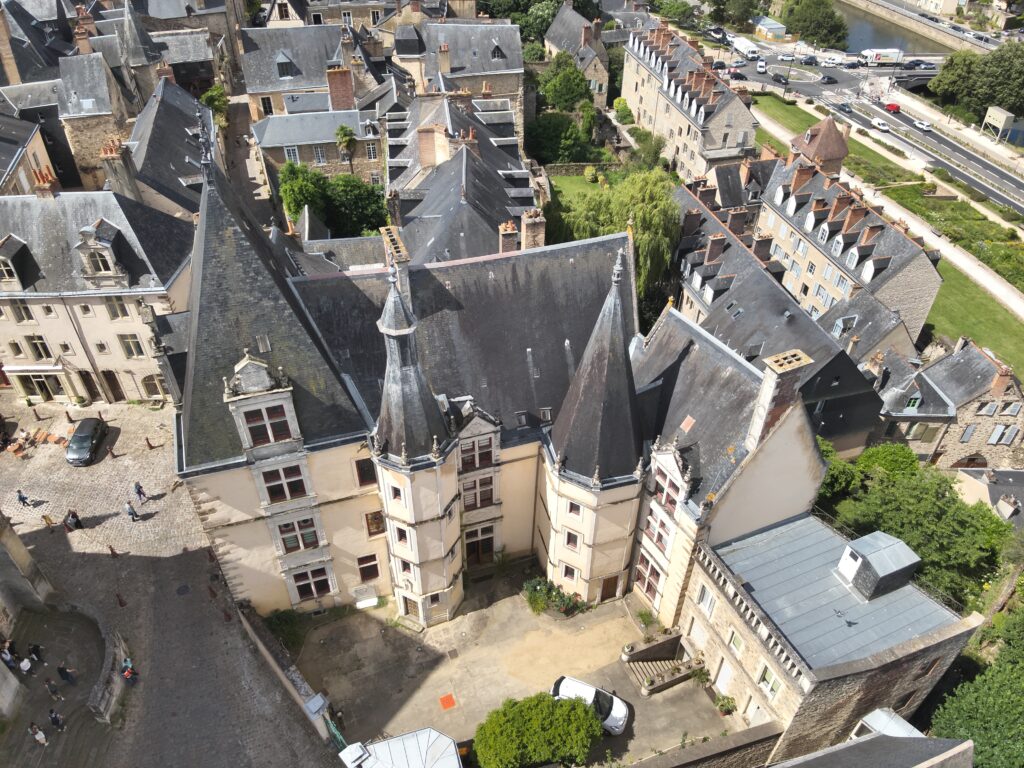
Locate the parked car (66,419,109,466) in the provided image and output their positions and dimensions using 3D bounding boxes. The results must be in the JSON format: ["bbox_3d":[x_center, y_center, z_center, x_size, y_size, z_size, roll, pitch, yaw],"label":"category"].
[{"bbox_3d":[-32.647,4.489,54.452,1.820,1.570,4.380,-3,38,-5],"label":"parked car"}]

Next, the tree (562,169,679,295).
[{"bbox_3d":[12.451,-17.296,80.000,11.800,12.000,10.500,-8,39,-10],"label":"tree"}]

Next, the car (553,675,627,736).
[{"bbox_3d":[4.153,17.342,38.540,4.250,1.470,1.770,16,40,19],"label":"car"}]

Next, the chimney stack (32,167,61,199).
[{"bbox_3d":[-33.276,-14.317,50.700,1.200,2.300,1.050,0,39,0],"label":"chimney stack"}]

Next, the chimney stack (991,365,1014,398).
[{"bbox_3d":[41.446,-0.212,60.300,0.950,2.800,0.850,0,39,0],"label":"chimney stack"}]

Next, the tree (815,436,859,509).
[{"bbox_3d":[23.925,6.621,52.684,4.300,6.500,4.300,22,43,25],"label":"tree"}]

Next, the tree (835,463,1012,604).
[{"bbox_3d":[26.937,9.921,46.512,10.800,9.700,10.300,29,46,31],"label":"tree"}]

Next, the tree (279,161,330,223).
[{"bbox_3d":[-22.591,-20.904,77.300,5.000,6.600,5.000,0,39,0],"label":"tree"}]

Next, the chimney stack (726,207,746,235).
[{"bbox_3d":[25.409,-18.197,80.000,2.000,4.000,0.700,-8,39,-10],"label":"chimney stack"}]

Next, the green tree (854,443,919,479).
[{"bbox_3d":[32.082,6.774,60.500,4.900,4.900,4.600,0,39,0],"label":"green tree"}]

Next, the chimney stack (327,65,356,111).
[{"bbox_3d":[-20.268,-35.294,84.800,2.850,5.000,0.800,-2,39,-2],"label":"chimney stack"}]

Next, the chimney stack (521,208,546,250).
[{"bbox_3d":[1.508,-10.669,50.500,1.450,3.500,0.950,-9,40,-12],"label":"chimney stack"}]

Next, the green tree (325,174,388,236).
[{"bbox_3d":[-18.044,-20.741,82.592,7.000,7.500,7.000,-7,39,-10],"label":"green tree"}]

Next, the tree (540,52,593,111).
[{"bbox_3d":[9.553,-52.815,124.788,9.200,9.900,9.200,3,38,3],"label":"tree"}]

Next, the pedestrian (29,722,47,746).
[{"bbox_3d":[-22.031,16.291,33.004,0.420,1.700,0.500,20,43,23],"label":"pedestrian"}]

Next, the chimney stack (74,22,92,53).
[{"bbox_3d":[-51.397,-41.309,85.004,1.550,3.700,0.900,-21,43,-25],"label":"chimney stack"}]

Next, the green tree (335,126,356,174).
[{"bbox_3d":[-19.726,-25.996,86.491,2.700,10.800,2.700,-8,39,-11],"label":"green tree"}]

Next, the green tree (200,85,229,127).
[{"bbox_3d":[-44.328,-40.731,105.688,4.300,7.300,4.300,-14,40,-18],"label":"green tree"}]

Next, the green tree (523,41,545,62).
[{"bbox_3d":[4.536,-69.879,149.517,4.800,4.900,4.800,2,38,1],"label":"green tree"}]

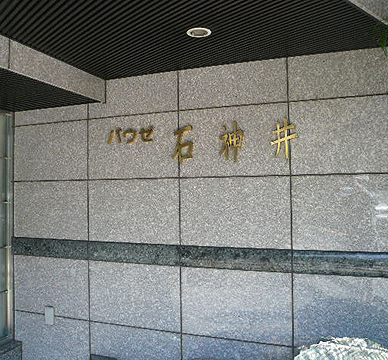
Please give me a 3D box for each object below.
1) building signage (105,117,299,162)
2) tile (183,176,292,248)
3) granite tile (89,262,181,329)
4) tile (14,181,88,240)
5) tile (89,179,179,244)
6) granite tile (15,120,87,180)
[{"bbox_3d":[0.002,-0.274,2.853,1.481,0.294,0.030,-1,-1,20],"label":"building signage"},{"bbox_3d":[0.278,0.226,2.774,0.795,0.493,0.025,-1,-1,20],"label":"tile"},{"bbox_3d":[-0.468,0.891,3.029,0.794,0.492,0.025,-1,-1,20],"label":"granite tile"},{"bbox_3d":[-1.217,0.256,3.311,0.771,0.493,0.025,-1,-1,20],"label":"tile"},{"bbox_3d":[-0.475,0.241,3.044,0.794,0.493,0.025,-1,-1,20],"label":"tile"},{"bbox_3d":[-1.223,-0.243,3.323,0.771,0.493,0.025,-1,-1,20],"label":"granite tile"}]

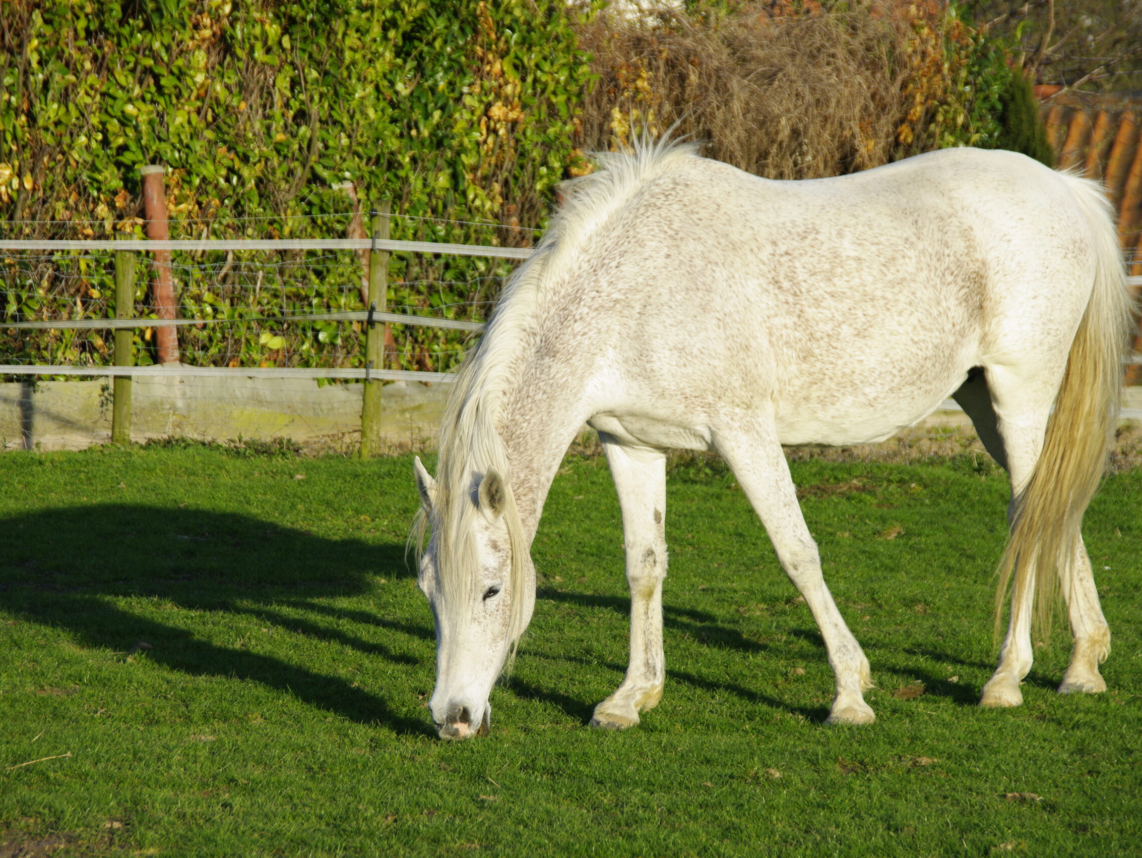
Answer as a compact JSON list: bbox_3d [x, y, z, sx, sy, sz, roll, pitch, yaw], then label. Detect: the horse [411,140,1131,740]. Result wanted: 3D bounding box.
[{"bbox_3d":[0.550,0.000,18.450,2.150,1.520,0.580,-2,3,-35],"label":"horse"}]

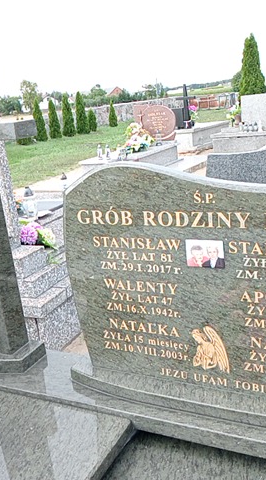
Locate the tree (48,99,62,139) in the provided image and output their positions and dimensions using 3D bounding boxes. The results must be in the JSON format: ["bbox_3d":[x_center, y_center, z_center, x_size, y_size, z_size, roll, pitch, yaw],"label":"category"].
[{"bbox_3d":[-3.783,-5.820,24.885,0.631,1.858,0.631,-6,15,0],"label":"tree"}]

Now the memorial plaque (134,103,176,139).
[{"bbox_3d":[0.513,-2.894,12.824,1.130,0.880,0.160,2,18,29],"label":"memorial plaque"}]

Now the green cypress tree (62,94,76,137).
[{"bbox_3d":[-2.956,-5.627,23.310,0.520,1.916,0.520,-6,16,2],"label":"green cypress tree"}]

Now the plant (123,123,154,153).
[{"bbox_3d":[0.091,-2.328,11.727,0.660,0.600,0.580,2,18,29],"label":"plant"}]

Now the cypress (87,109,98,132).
[{"bbox_3d":[-1.894,-5.658,24.465,0.400,1.096,0.400,-6,16,2],"label":"cypress"}]

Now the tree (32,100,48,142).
[{"bbox_3d":[-3.925,-5.074,21.974,0.500,1.817,0.500,2,18,29],"label":"tree"}]

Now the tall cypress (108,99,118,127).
[{"bbox_3d":[-1.155,-7.323,29.923,0.524,1.548,0.524,-6,15,0],"label":"tall cypress"}]

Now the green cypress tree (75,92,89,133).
[{"bbox_3d":[-2.363,-5.763,23.545,0.550,1.910,0.550,-6,16,2],"label":"green cypress tree"}]

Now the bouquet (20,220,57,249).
[{"bbox_3d":[-0.734,-0.031,4.000,0.270,0.230,0.230,1,17,25],"label":"bouquet"}]

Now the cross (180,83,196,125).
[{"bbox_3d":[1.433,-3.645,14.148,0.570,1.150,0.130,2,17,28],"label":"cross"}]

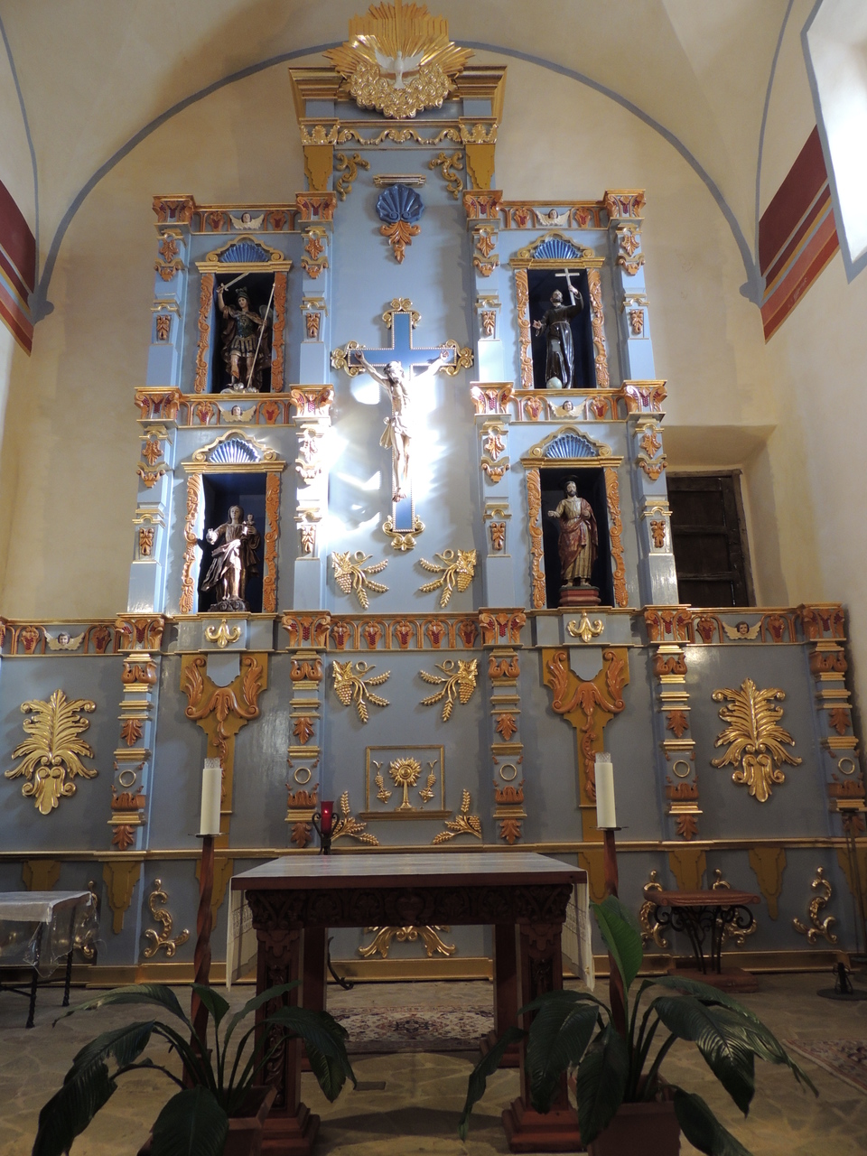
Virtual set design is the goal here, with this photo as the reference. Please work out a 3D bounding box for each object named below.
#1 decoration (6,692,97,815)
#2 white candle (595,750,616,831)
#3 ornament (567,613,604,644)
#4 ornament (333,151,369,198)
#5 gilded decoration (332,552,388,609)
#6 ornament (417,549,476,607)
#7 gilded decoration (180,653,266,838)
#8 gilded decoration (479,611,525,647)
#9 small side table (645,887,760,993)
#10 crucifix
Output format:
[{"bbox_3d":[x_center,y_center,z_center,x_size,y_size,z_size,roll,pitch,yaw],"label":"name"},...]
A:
[{"bbox_3d":[-3.066,1.403,6.461,0.743,0.977,0.080,-1,-15,-1],"label":"decoration"},{"bbox_3d":[0.776,0.958,3.618,0.086,0.335,0.086,-1,-16,0],"label":"white candle"},{"bbox_3d":[1.220,0.399,6.414,0.293,0.247,0.060,-1,-15,-1],"label":"ornament"},{"bbox_3d":[-0.776,-3.878,7.732,0.341,0.558,0.070,-1,-15,-1],"label":"ornament"},{"bbox_3d":[-0.621,0.014,6.834,0.491,0.498,0.080,-1,-16,0],"label":"gilded decoration"},{"bbox_3d":[0.116,0.005,6.849,0.486,0.503,0.060,-1,-15,-1],"label":"ornament"},{"bbox_3d":[-1.715,1.351,6.465,0.714,1.514,0.090,-1,-15,-1],"label":"gilded decoration"},{"bbox_3d":[0.564,0.425,6.649,0.379,0.333,0.190,-1,-15,-1],"label":"gilded decoration"},{"bbox_3d":[1.952,2.589,5.737,0.674,0.635,0.466,-1,-15,-1],"label":"small side table"},{"bbox_3d":[-0.271,-1.460,7.134,1.305,2.464,0.240,-1,-15,-1],"label":"crucifix"}]

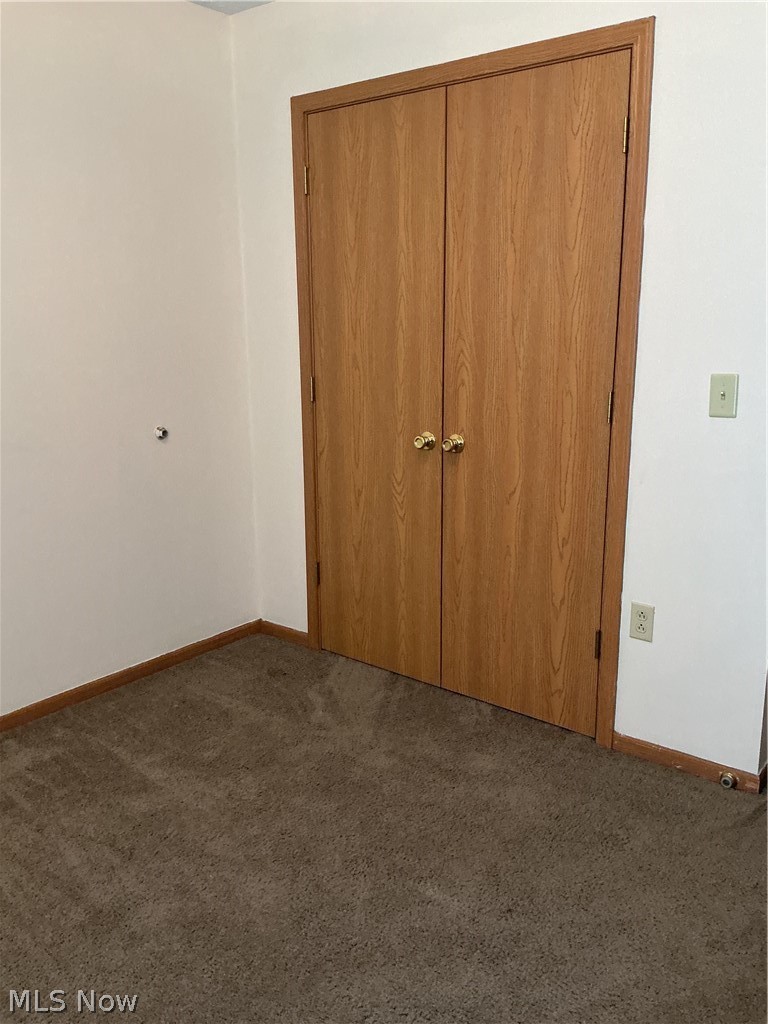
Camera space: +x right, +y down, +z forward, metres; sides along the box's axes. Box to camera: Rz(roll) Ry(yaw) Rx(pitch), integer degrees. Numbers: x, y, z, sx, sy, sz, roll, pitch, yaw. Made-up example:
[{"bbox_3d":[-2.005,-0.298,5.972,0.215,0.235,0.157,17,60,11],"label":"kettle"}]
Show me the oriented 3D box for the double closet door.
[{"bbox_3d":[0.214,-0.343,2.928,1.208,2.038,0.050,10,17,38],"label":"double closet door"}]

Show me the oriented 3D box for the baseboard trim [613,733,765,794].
[{"bbox_3d":[0.902,0.759,2.596,0.446,0.064,0.014,10,17,38],"label":"baseboard trim"}]

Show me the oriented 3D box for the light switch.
[{"bbox_3d":[0.920,-0.313,2.326,0.071,0.115,0.013,10,17,38],"label":"light switch"}]

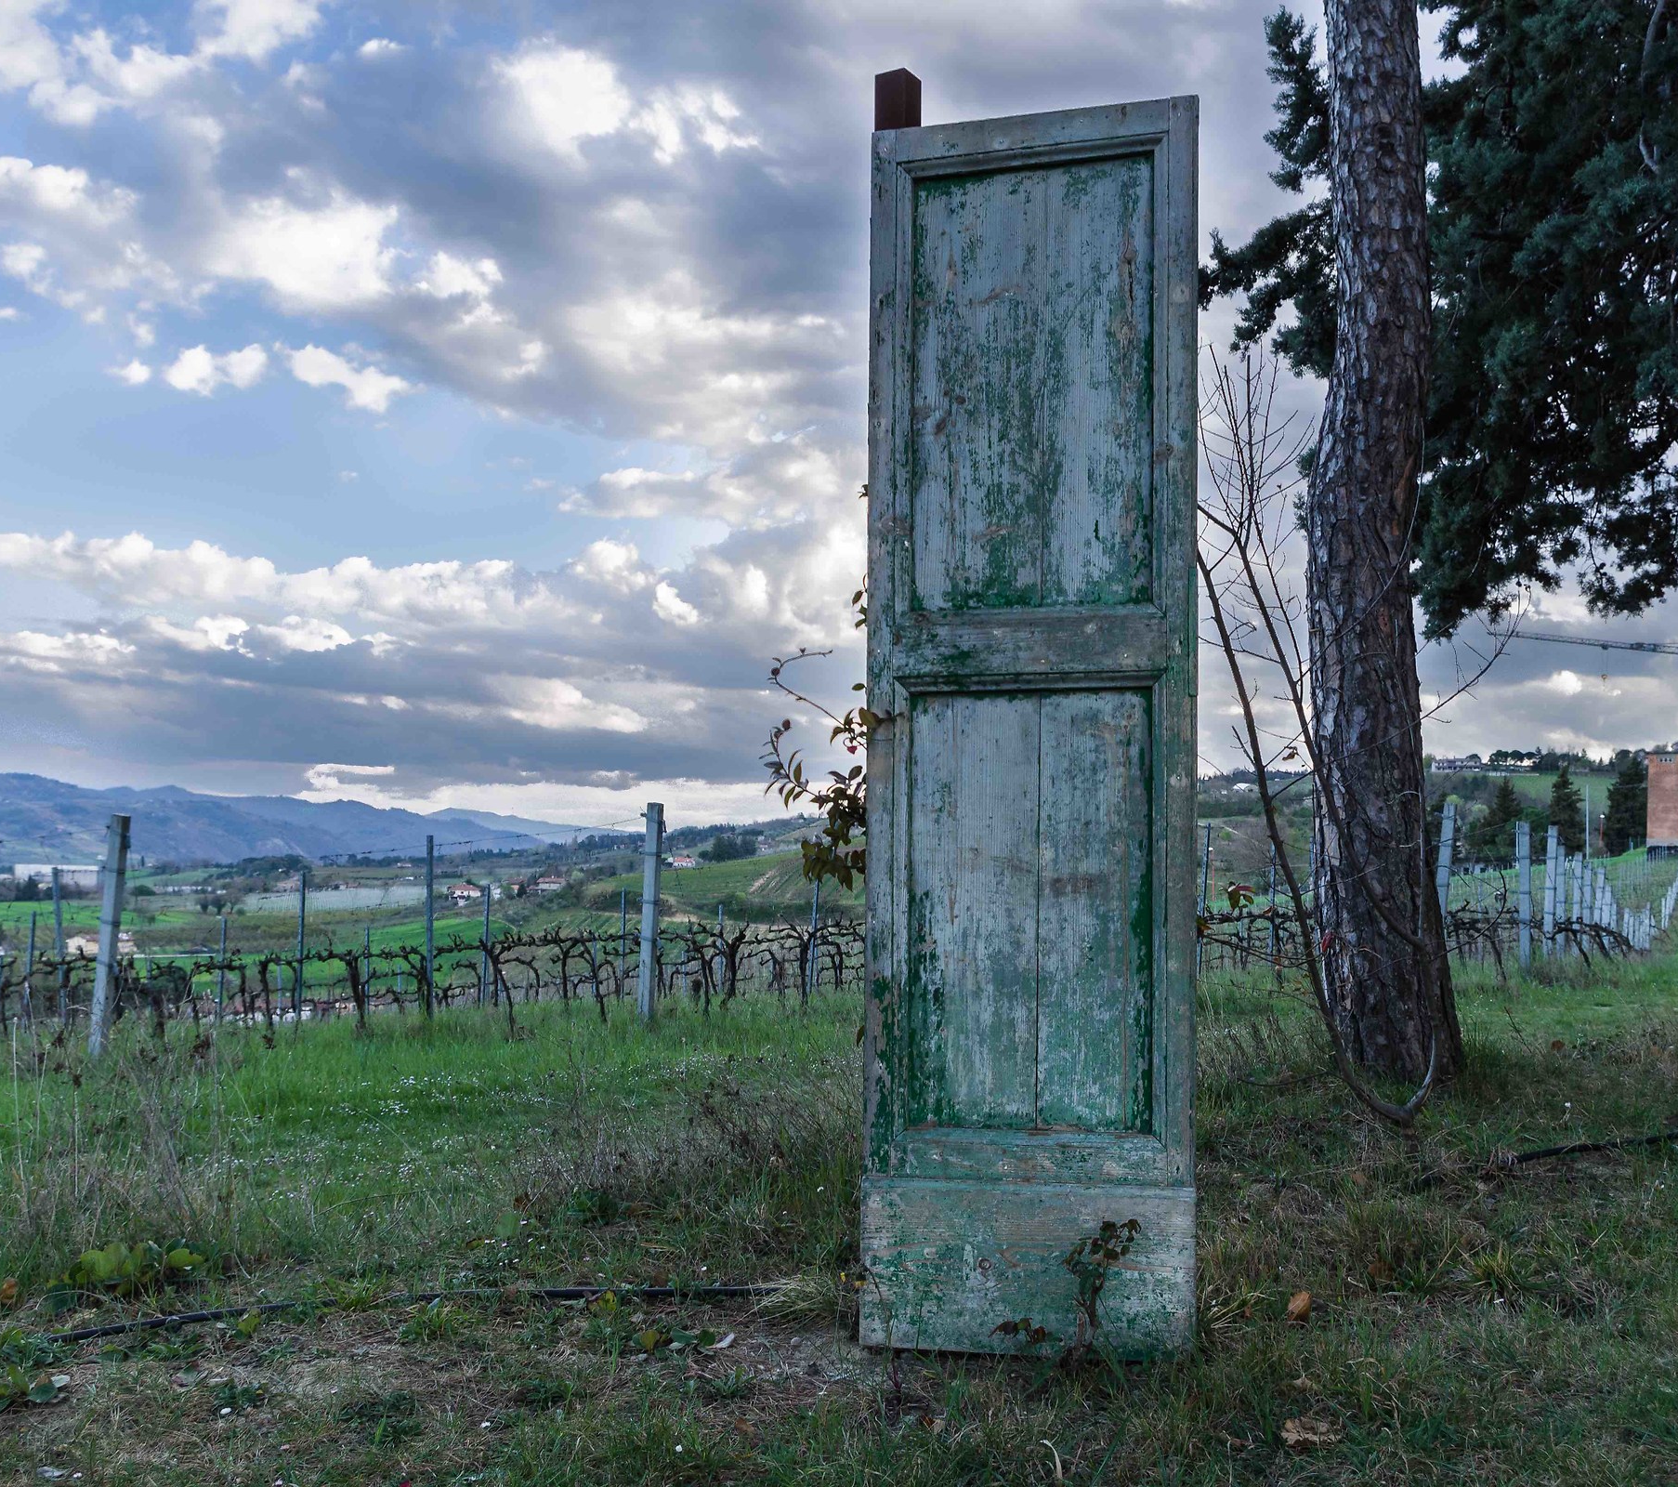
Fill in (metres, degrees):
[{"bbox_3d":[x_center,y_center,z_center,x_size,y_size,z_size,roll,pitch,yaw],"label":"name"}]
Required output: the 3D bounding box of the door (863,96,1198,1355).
[{"bbox_3d":[0.391,-0.045,3.424,0.671,2.523,0.050,0,-3,13],"label":"door"}]

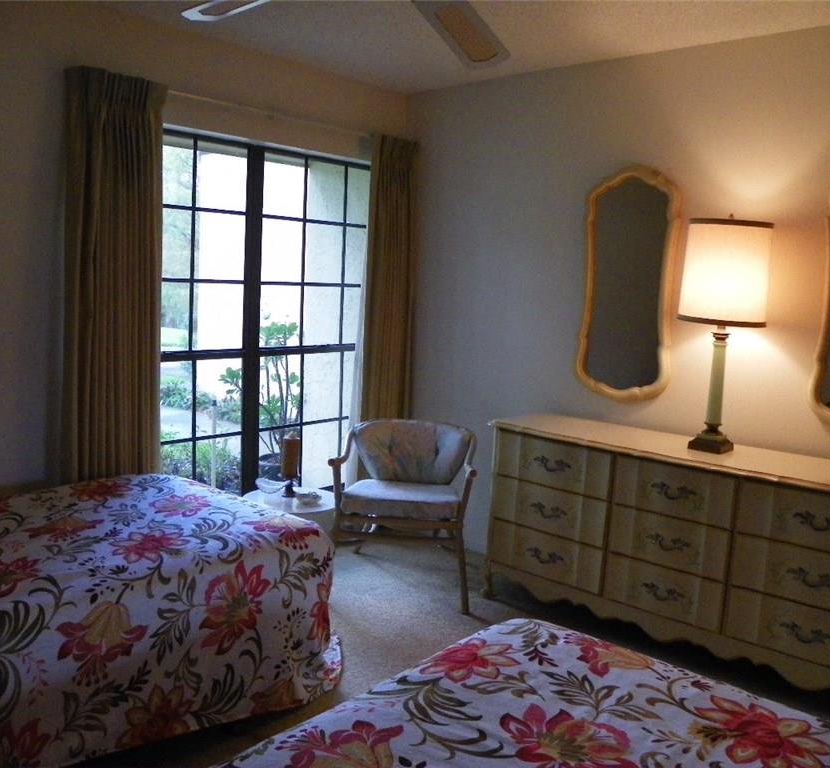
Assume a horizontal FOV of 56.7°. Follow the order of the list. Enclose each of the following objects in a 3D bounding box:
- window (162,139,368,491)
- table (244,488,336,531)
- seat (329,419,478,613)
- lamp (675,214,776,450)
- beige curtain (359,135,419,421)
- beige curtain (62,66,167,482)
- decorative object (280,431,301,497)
[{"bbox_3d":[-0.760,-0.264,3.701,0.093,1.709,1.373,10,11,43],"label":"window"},{"bbox_3d":[-0.559,0.731,3.484,0.429,0.429,0.429,10,11,43],"label":"table"},{"bbox_3d":[-0.025,0.572,3.651,0.658,0.744,0.615,3,8,8],"label":"seat"},{"bbox_3d":[1.211,-0.195,3.025,0.325,0.915,0.325,9,10,41],"label":"lamp"},{"bbox_3d":[-0.152,-0.228,4.184,0.143,2.116,0.329,10,11,43],"label":"beige curtain"},{"bbox_3d":[-1.193,-0.124,3.101,0.143,2.116,0.343,10,11,43],"label":"beige curtain"},{"bbox_3d":[-0.558,0.365,3.480,0.094,0.297,0.094,2,8,0],"label":"decorative object"}]

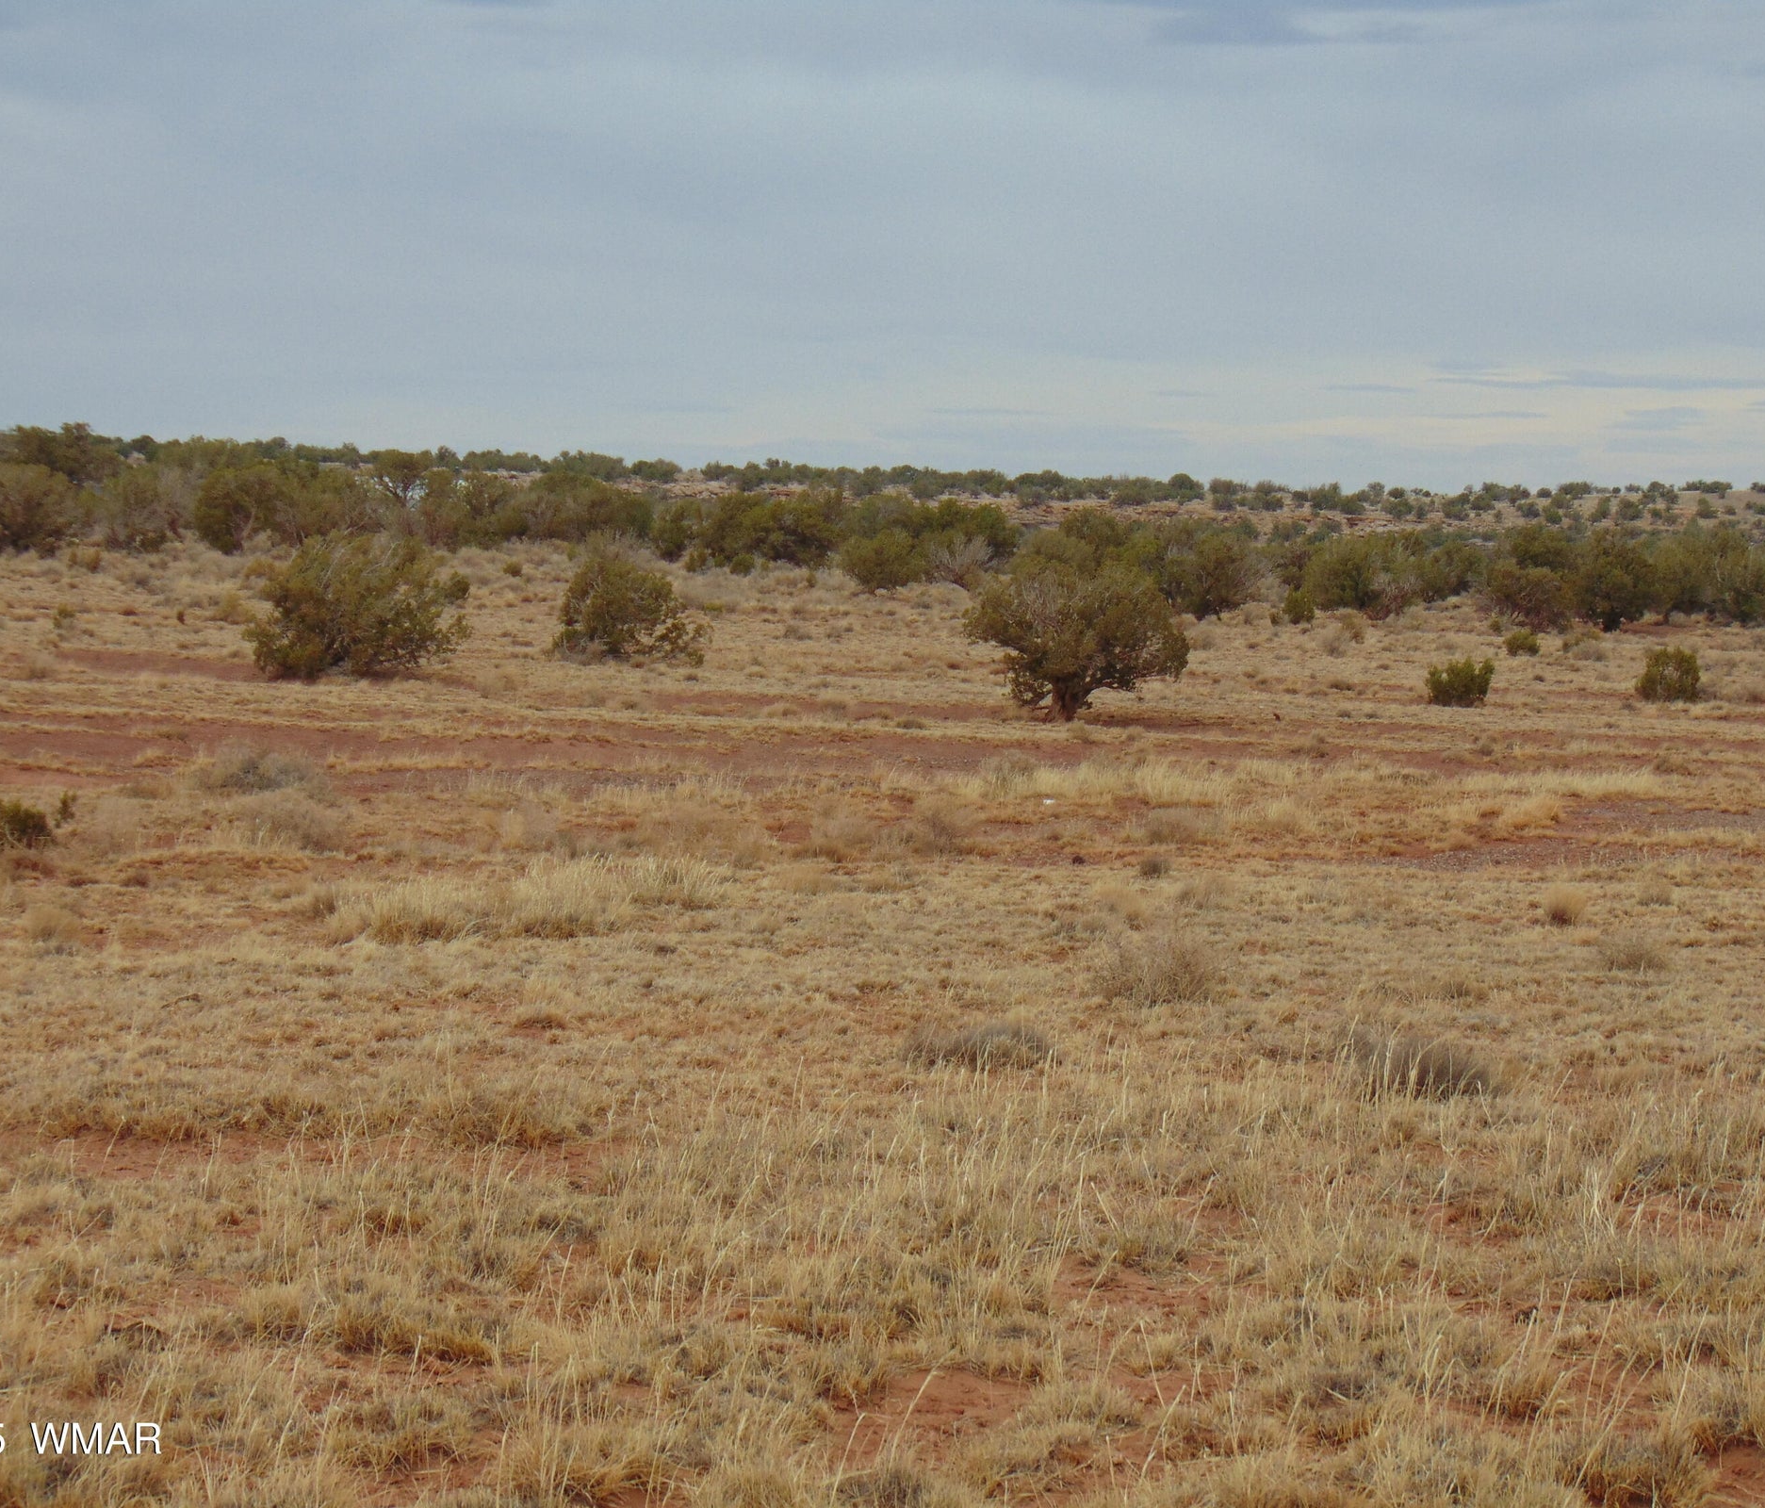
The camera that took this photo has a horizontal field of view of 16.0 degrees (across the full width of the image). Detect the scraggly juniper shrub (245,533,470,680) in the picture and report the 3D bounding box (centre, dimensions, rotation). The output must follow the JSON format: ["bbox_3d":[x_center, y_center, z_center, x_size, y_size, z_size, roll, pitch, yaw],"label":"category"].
[{"bbox_3d":[-7.025,-1.988,84.000,3.008,1.977,2.557,1,2,0],"label":"scraggly juniper shrub"}]

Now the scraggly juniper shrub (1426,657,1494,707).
[{"bbox_3d":[7.822,-0.968,85.000,0.937,0.681,0.843,1,2,0],"label":"scraggly juniper shrub"}]

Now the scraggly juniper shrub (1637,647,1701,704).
[{"bbox_3d":[11.029,-1.124,88.000,0.926,0.815,0.879,1,2,0],"label":"scraggly juniper shrub"}]

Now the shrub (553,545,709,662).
[{"bbox_3d":[-3.794,-2.248,95.000,2.284,1.760,2.010,1,2,0],"label":"shrub"}]

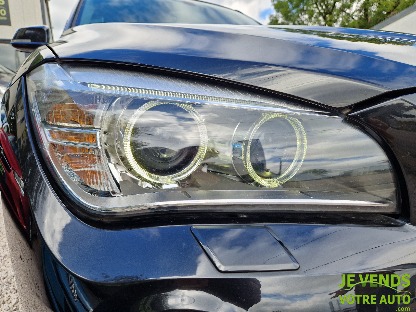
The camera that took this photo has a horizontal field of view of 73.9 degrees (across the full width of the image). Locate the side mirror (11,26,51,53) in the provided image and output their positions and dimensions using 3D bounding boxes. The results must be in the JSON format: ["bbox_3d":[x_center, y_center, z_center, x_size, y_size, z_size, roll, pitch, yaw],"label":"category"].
[{"bbox_3d":[-0.989,-0.650,1.550,0.200,0.145,0.130,-5,12,-25],"label":"side mirror"}]

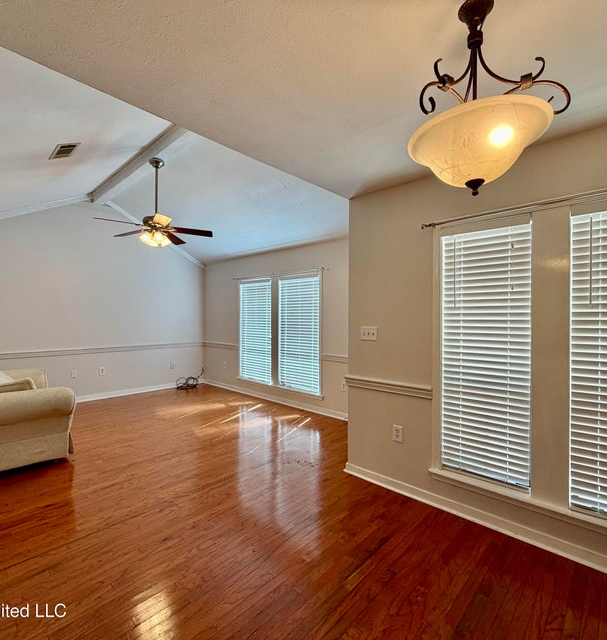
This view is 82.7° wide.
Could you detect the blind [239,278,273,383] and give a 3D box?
[{"bbox_3d":[-0.836,0.205,5.967,0.882,1.704,0.063,0,0,44],"label":"blind"}]

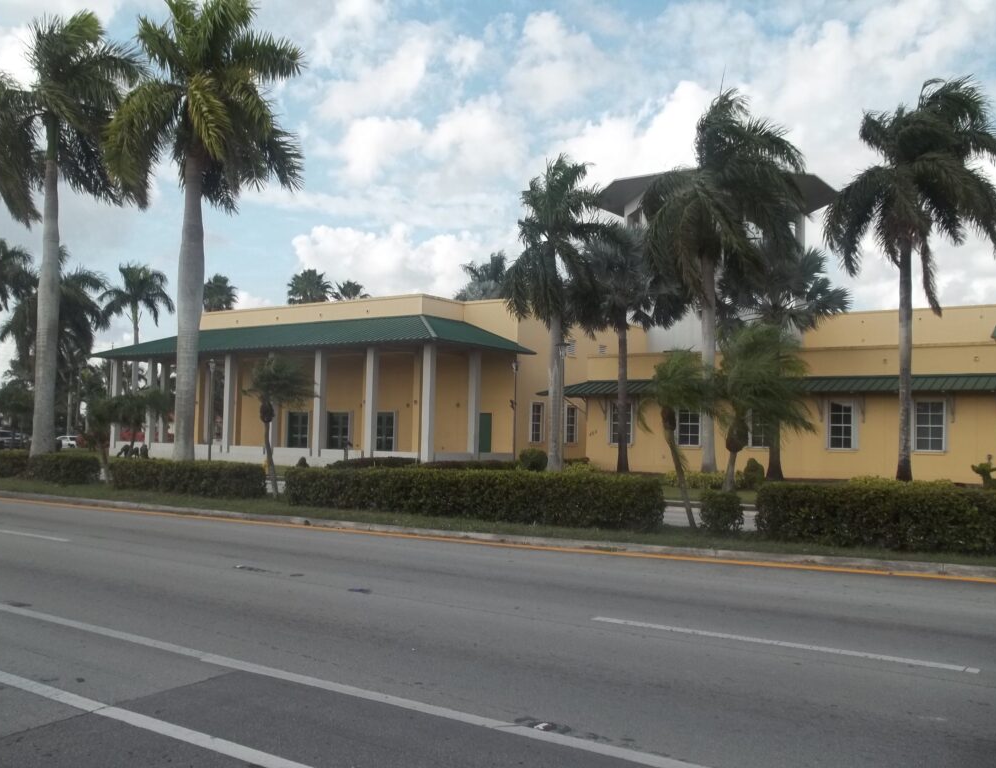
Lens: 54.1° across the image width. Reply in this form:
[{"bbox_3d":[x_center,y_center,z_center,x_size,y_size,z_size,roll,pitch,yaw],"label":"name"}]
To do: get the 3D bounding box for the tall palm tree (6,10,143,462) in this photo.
[{"bbox_3d":[-11.352,-3.797,26.479,3.900,12.900,3.900,3,-4,-24],"label":"tall palm tree"}]

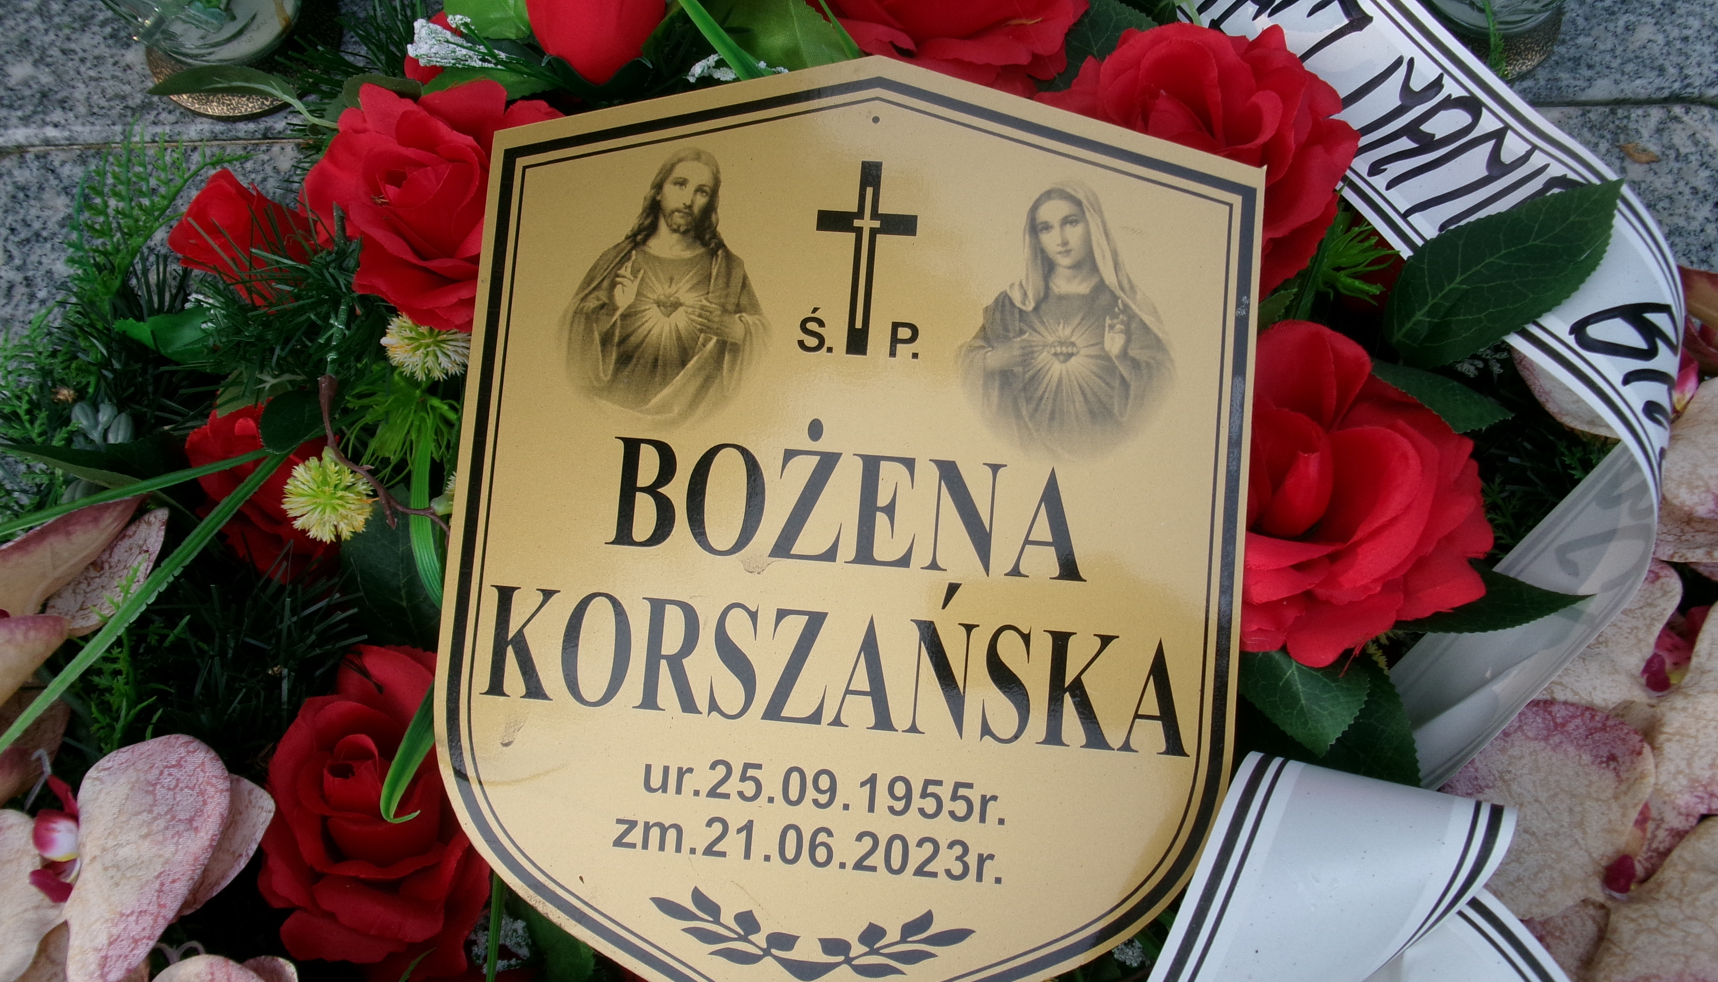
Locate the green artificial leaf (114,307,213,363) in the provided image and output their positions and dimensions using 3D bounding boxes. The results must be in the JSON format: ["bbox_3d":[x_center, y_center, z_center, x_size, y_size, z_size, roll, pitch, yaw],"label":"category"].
[{"bbox_3d":[-0.219,-0.048,0.440,0.038,0.011,0.024,13,59,7],"label":"green artificial leaf"}]

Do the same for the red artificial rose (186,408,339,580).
[{"bbox_3d":[-0.183,0.001,0.425,0.049,0.037,0.053,-2,69,5],"label":"red artificial rose"}]

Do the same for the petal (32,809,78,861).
[{"bbox_3d":[-0.209,0.090,0.362,0.014,0.014,0.013,4,37,5],"label":"petal"}]

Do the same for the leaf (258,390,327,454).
[{"bbox_3d":[-0.165,-0.020,0.405,0.025,0.010,0.020,-29,66,-6],"label":"leaf"}]

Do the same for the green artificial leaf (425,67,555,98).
[{"bbox_3d":[-0.117,-0.129,0.443,0.048,0.009,0.025,-4,73,-1],"label":"green artificial leaf"}]

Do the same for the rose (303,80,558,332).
[{"bbox_3d":[-0.140,-0.092,0.445,0.085,0.055,0.083,-3,72,11],"label":"rose"}]

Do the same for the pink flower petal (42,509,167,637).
[{"bbox_3d":[-0.234,0.025,0.430,0.028,0.012,0.053,43,82,8],"label":"pink flower petal"}]

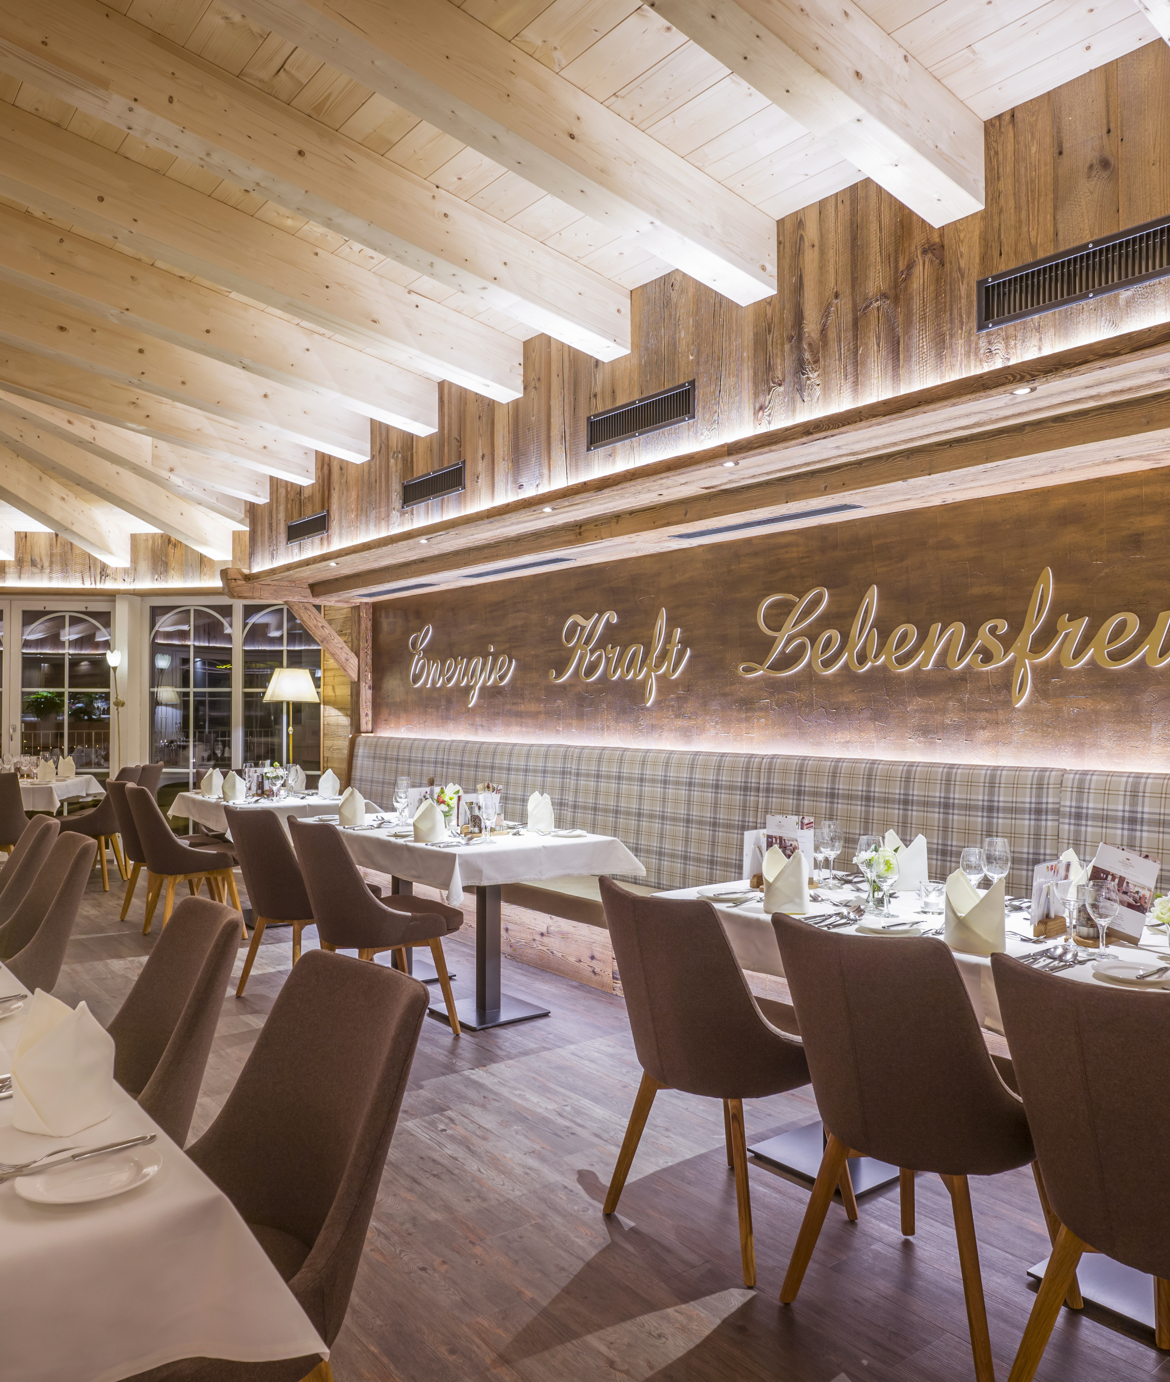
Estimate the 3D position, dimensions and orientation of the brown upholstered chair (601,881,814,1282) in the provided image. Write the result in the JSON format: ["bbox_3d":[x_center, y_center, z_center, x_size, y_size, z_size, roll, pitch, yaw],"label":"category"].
[{"bbox_3d":[0.356,0.926,2.653,0.600,0.870,0.490,0,-1,-41],"label":"brown upholstered chair"}]

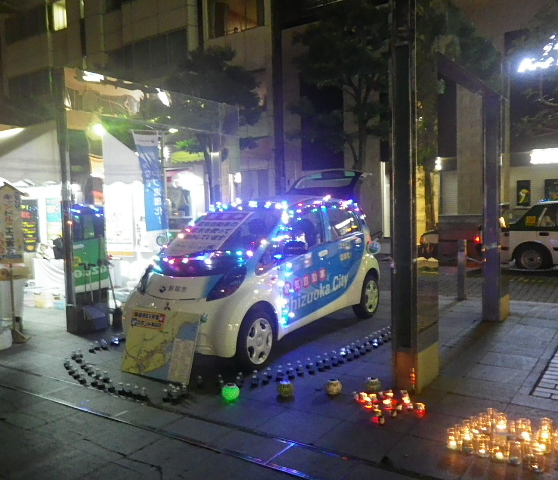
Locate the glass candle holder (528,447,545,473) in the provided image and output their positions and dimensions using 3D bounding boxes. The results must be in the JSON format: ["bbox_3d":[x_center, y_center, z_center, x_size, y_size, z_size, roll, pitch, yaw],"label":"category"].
[{"bbox_3d":[1.349,1.148,2.705,0.067,0.102,0.067,-1,3,0],"label":"glass candle holder"}]

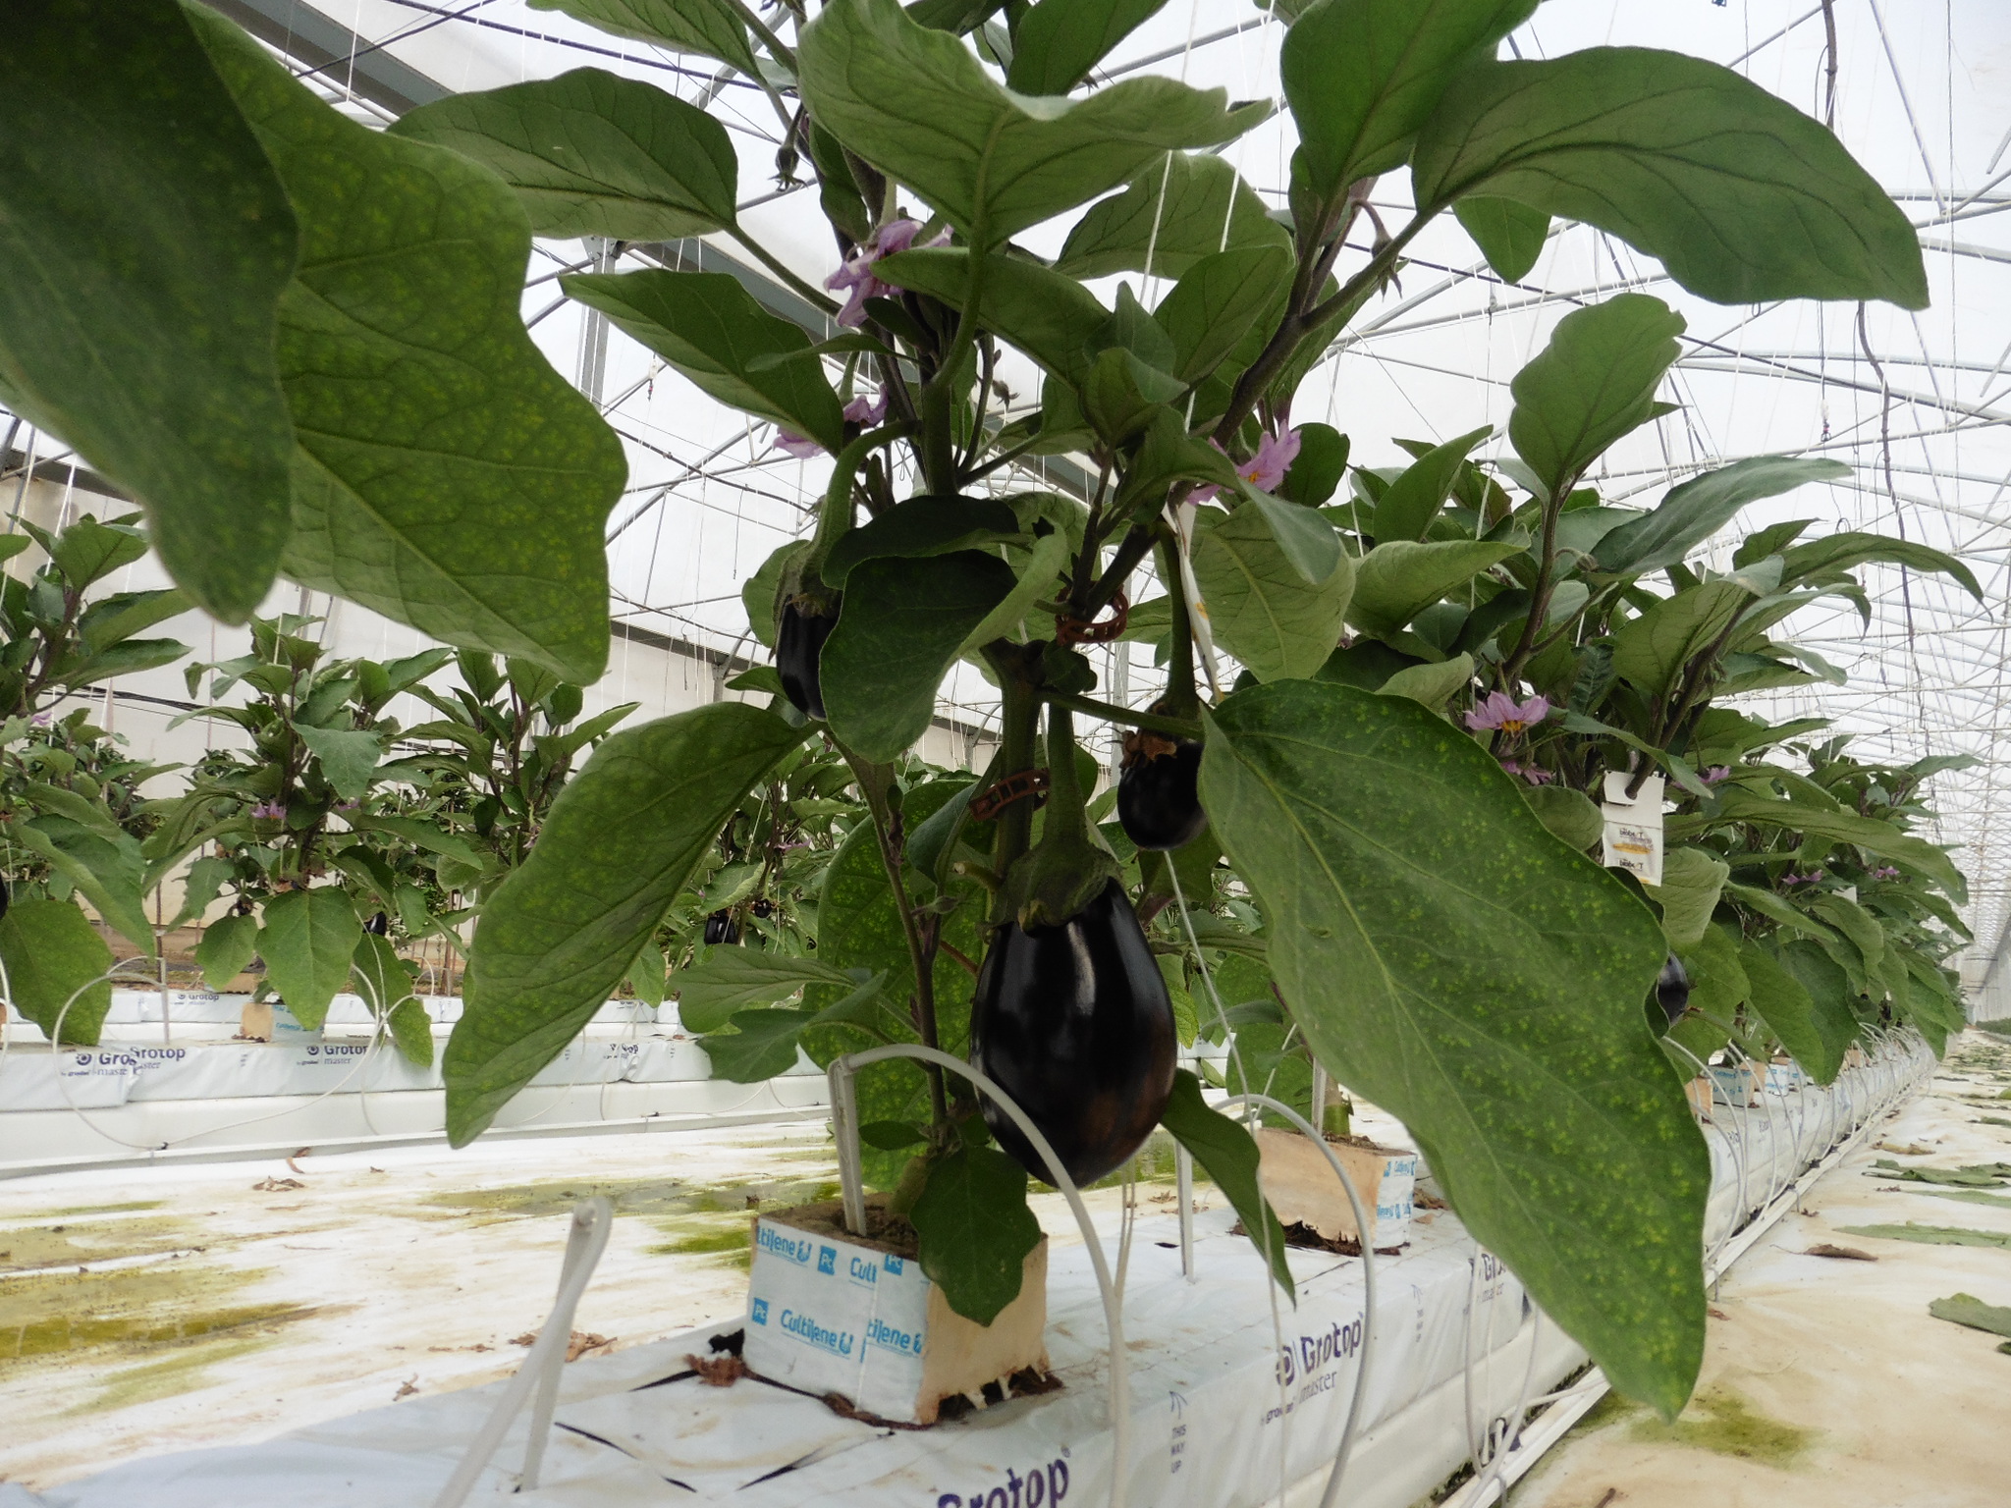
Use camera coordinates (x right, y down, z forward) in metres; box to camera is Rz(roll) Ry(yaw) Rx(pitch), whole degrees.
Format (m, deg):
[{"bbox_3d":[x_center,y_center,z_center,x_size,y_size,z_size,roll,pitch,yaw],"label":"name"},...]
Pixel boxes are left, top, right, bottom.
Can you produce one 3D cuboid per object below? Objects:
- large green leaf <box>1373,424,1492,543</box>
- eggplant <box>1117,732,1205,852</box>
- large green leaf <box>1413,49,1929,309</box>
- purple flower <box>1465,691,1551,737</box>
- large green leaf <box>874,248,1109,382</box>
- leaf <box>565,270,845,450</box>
[{"bbox_3d":[0.309,-0.195,1.010,0.055,0.100,0.050,38,19,7],"label":"large green leaf"},{"bbox_3d":[0.078,0.017,0.690,0.045,0.063,0.045,4,-7,3],"label":"eggplant"},{"bbox_3d":[0.307,-0.267,0.645,0.225,0.065,0.125,8,-8,3],"label":"large green leaf"},{"bbox_3d":[0.348,-0.027,0.965,0.057,0.033,0.052,0,-9,20],"label":"purple flower"},{"bbox_3d":[-0.006,-0.191,0.610,0.110,0.042,0.055,27,15,-9],"label":"large green leaf"},{"bbox_3d":[-0.143,-0.201,0.690,0.152,0.030,0.085,31,-31,-8],"label":"leaf"}]

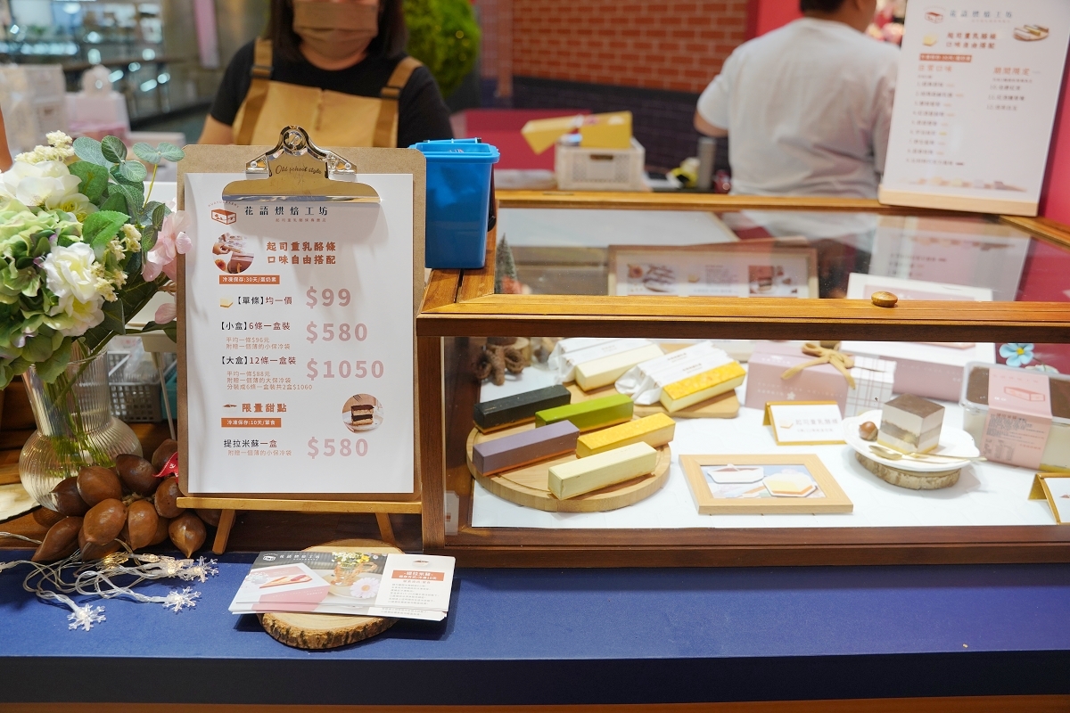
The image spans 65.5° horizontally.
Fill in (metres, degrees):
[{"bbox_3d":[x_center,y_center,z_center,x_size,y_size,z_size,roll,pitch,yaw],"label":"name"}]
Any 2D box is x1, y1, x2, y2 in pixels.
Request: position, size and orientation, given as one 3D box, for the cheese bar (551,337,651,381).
[{"bbox_3d":[0.093,0.000,1.092,0.131,0.026,0.026,-15,44,-22],"label":"cheese bar"}]

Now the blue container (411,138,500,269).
[{"bbox_3d":[-0.078,-0.153,0.830,0.084,0.115,0.092,1,23,-2],"label":"blue container"}]

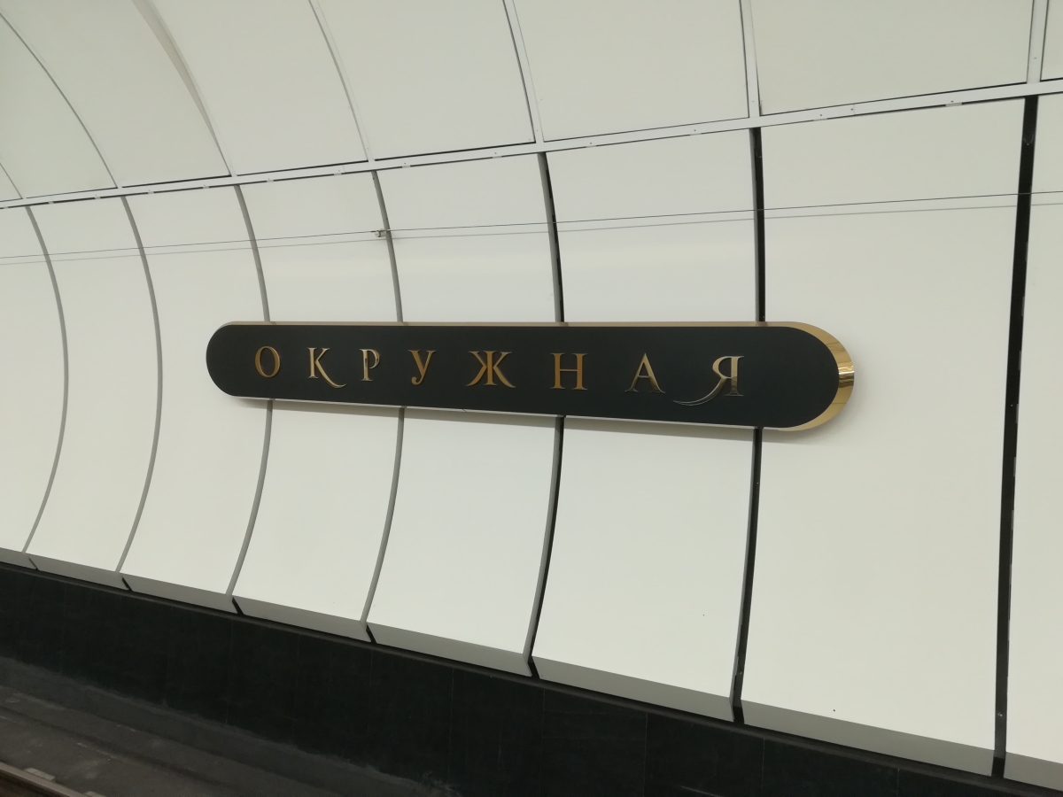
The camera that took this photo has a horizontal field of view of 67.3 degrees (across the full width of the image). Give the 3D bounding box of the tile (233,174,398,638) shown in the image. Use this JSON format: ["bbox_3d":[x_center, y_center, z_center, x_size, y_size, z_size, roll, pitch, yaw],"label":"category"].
[{"bbox_3d":[-1.459,0.056,5.417,1.110,2.999,0.418,3,1,26],"label":"tile"}]

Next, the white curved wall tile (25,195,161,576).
[{"bbox_3d":[-3.538,-0.034,6.444,1.110,2.999,0.418,3,1,26],"label":"white curved wall tile"}]

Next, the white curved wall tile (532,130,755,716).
[{"bbox_3d":[0.619,0.147,4.391,1.110,2.999,0.418,3,1,26],"label":"white curved wall tile"}]

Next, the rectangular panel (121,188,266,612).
[{"bbox_3d":[-2.499,0.011,5.931,1.110,2.999,0.418,3,1,26],"label":"rectangular panel"}]

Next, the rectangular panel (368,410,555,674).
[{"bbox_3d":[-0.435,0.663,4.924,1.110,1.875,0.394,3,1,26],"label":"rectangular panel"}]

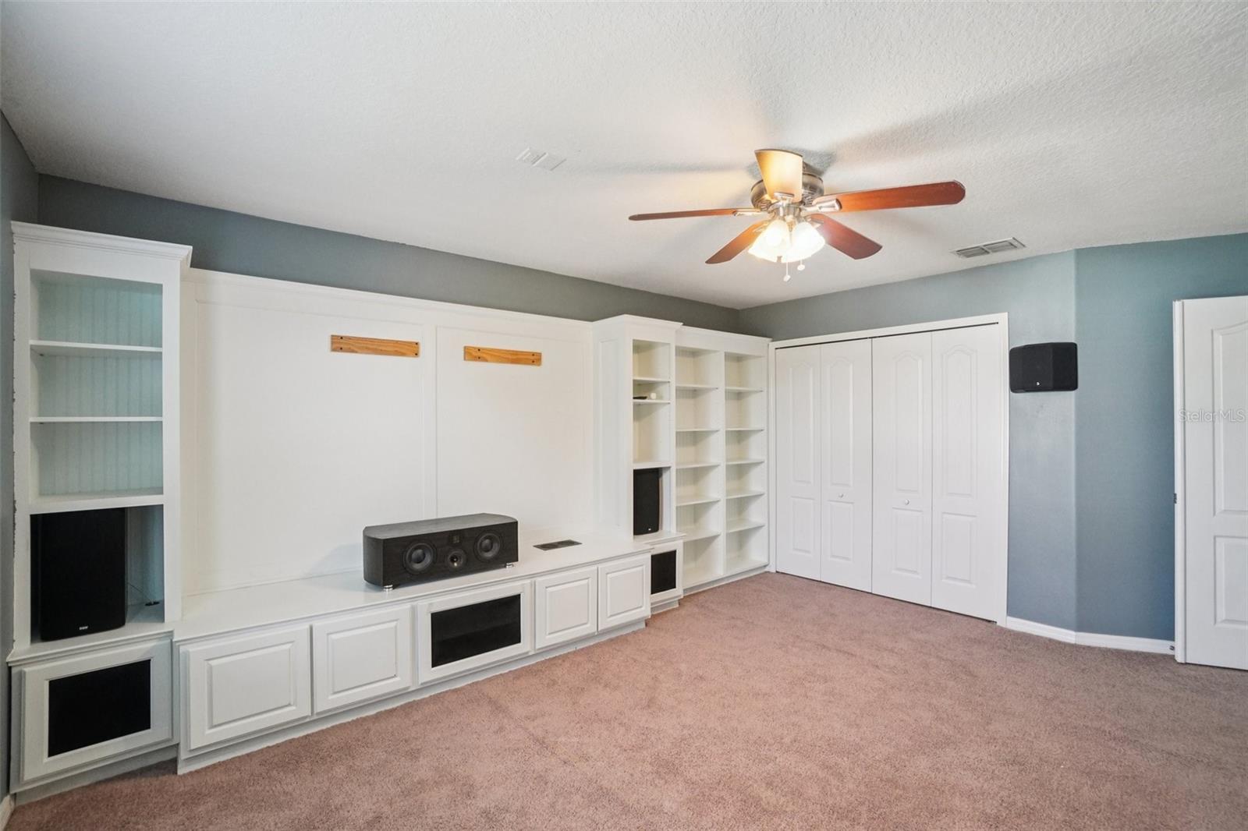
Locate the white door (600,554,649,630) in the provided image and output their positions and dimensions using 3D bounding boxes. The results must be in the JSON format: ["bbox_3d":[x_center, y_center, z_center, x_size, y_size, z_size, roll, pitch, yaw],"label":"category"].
[{"bbox_3d":[0.005,1.125,3.324,0.417,0.399,0.025,0,0,-38],"label":"white door"}]

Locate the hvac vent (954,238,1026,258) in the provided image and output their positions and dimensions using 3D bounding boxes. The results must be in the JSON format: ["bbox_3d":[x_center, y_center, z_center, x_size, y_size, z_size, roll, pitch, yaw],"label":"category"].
[{"bbox_3d":[2.262,-1.025,3.222,0.240,0.020,0.335,0,0,-40],"label":"hvac vent"}]

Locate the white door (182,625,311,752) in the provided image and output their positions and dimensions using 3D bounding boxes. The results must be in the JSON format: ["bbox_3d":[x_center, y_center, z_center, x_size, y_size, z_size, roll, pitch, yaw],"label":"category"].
[{"bbox_3d":[-1.527,1.106,2.140,0.399,0.388,0.025,0,0,-38],"label":"white door"}]

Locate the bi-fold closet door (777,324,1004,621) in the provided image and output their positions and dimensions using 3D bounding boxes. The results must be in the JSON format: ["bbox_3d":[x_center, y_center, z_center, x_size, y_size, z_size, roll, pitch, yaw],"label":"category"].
[{"bbox_3d":[1.966,0.385,4.118,0.045,2.020,1.662,0,0,-44],"label":"bi-fold closet door"}]

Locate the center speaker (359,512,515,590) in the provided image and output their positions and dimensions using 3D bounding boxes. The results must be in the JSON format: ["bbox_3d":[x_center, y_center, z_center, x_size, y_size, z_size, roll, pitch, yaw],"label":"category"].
[{"bbox_3d":[-1.012,0.742,2.920,0.755,0.262,0.355,0,0,-38],"label":"center speaker"}]

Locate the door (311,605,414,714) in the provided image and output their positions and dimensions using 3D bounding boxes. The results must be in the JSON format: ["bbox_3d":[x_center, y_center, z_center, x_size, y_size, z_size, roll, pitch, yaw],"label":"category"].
[{"bbox_3d":[-1.194,1.114,2.398,0.409,0.395,0.025,0,0,-38],"label":"door"}]

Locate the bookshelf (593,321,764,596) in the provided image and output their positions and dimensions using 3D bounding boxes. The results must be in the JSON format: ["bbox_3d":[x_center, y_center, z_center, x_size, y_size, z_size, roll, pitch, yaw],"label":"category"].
[{"bbox_3d":[0.552,0.346,4.279,1.710,2.080,0.460,0,0,-38],"label":"bookshelf"}]

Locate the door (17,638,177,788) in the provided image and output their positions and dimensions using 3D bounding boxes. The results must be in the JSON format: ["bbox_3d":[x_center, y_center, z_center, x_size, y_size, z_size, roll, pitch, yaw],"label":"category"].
[{"bbox_3d":[-1.969,1.093,1.963,0.399,0.398,0.025,0,0,-38],"label":"door"}]

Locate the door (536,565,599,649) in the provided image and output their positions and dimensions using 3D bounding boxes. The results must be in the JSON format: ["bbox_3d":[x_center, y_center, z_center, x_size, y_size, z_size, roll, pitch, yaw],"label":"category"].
[{"bbox_3d":[-0.336,1.125,3.061,0.411,0.397,0.025,0,0,-38],"label":"door"}]

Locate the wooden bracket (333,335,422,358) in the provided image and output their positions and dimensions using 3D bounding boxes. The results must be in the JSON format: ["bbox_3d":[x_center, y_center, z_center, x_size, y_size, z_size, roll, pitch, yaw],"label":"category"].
[{"bbox_3d":[-1.404,-0.390,2.960,0.464,0.092,0.022,0,0,-38],"label":"wooden bracket"}]

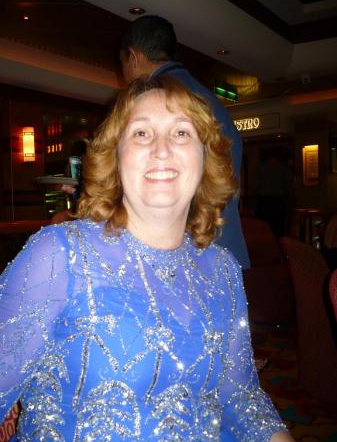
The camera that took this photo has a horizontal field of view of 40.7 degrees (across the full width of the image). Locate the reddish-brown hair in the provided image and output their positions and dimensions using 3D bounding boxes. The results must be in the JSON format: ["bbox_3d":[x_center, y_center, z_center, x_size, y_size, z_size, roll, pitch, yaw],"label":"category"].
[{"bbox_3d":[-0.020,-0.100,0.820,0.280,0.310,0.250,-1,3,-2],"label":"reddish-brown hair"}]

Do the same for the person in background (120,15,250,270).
[{"bbox_3d":[0.070,0.090,1.680,0.420,1.680,0.520,2,4,44],"label":"person in background"}]

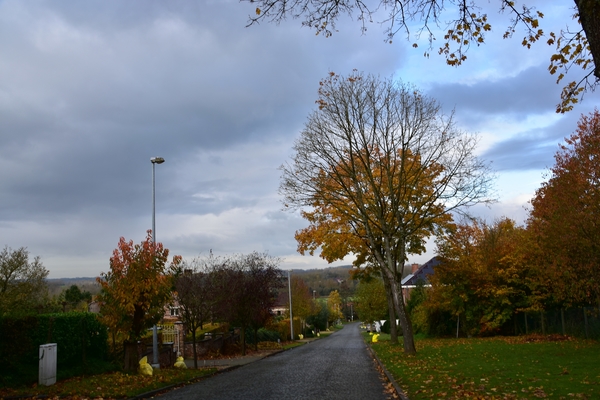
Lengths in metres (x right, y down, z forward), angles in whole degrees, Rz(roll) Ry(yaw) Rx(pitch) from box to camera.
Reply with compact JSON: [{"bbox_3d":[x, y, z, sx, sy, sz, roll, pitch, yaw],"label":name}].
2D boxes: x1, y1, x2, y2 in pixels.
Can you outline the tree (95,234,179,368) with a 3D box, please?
[{"bbox_3d":[-6.338,3.914,20.400,3.396,5.438,3.396,-3,-8,5],"label":"tree"}]

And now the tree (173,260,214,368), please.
[{"bbox_3d":[-4.332,4.613,20.916,1.660,4.304,1.826,-3,-8,5],"label":"tree"}]

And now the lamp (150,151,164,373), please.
[{"bbox_3d":[-6.029,2.520,21.857,0.650,8.938,0.320,-3,-8,5],"label":"lamp"}]

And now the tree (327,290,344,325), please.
[{"bbox_3d":[9.672,29.261,140.747,4.904,10.164,4.904,-3,-8,5],"label":"tree"}]

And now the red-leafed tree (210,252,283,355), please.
[{"bbox_3d":[-3.043,5.877,29.381,4.000,5.710,4.000,-2,-8,-6],"label":"red-leafed tree"}]

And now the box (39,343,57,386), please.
[{"bbox_3d":[-7.702,5.039,15.789,0.280,1.211,0.520,-3,-8,5],"label":"box"}]

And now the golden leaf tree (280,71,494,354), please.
[{"bbox_3d":[4.167,0.320,24.603,10.192,13.640,9.376,-3,-8,5],"label":"golden leaf tree"}]

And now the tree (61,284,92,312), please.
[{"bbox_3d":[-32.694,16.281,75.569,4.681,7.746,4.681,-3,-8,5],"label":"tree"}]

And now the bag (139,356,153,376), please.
[{"bbox_3d":[-5.397,5.824,18.046,0.489,0.624,0.489,-3,-8,5],"label":"bag"}]

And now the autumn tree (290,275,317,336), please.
[{"bbox_3d":[0.642,15.144,73.659,3.992,8.961,4.192,-3,-8,5],"label":"autumn tree"}]

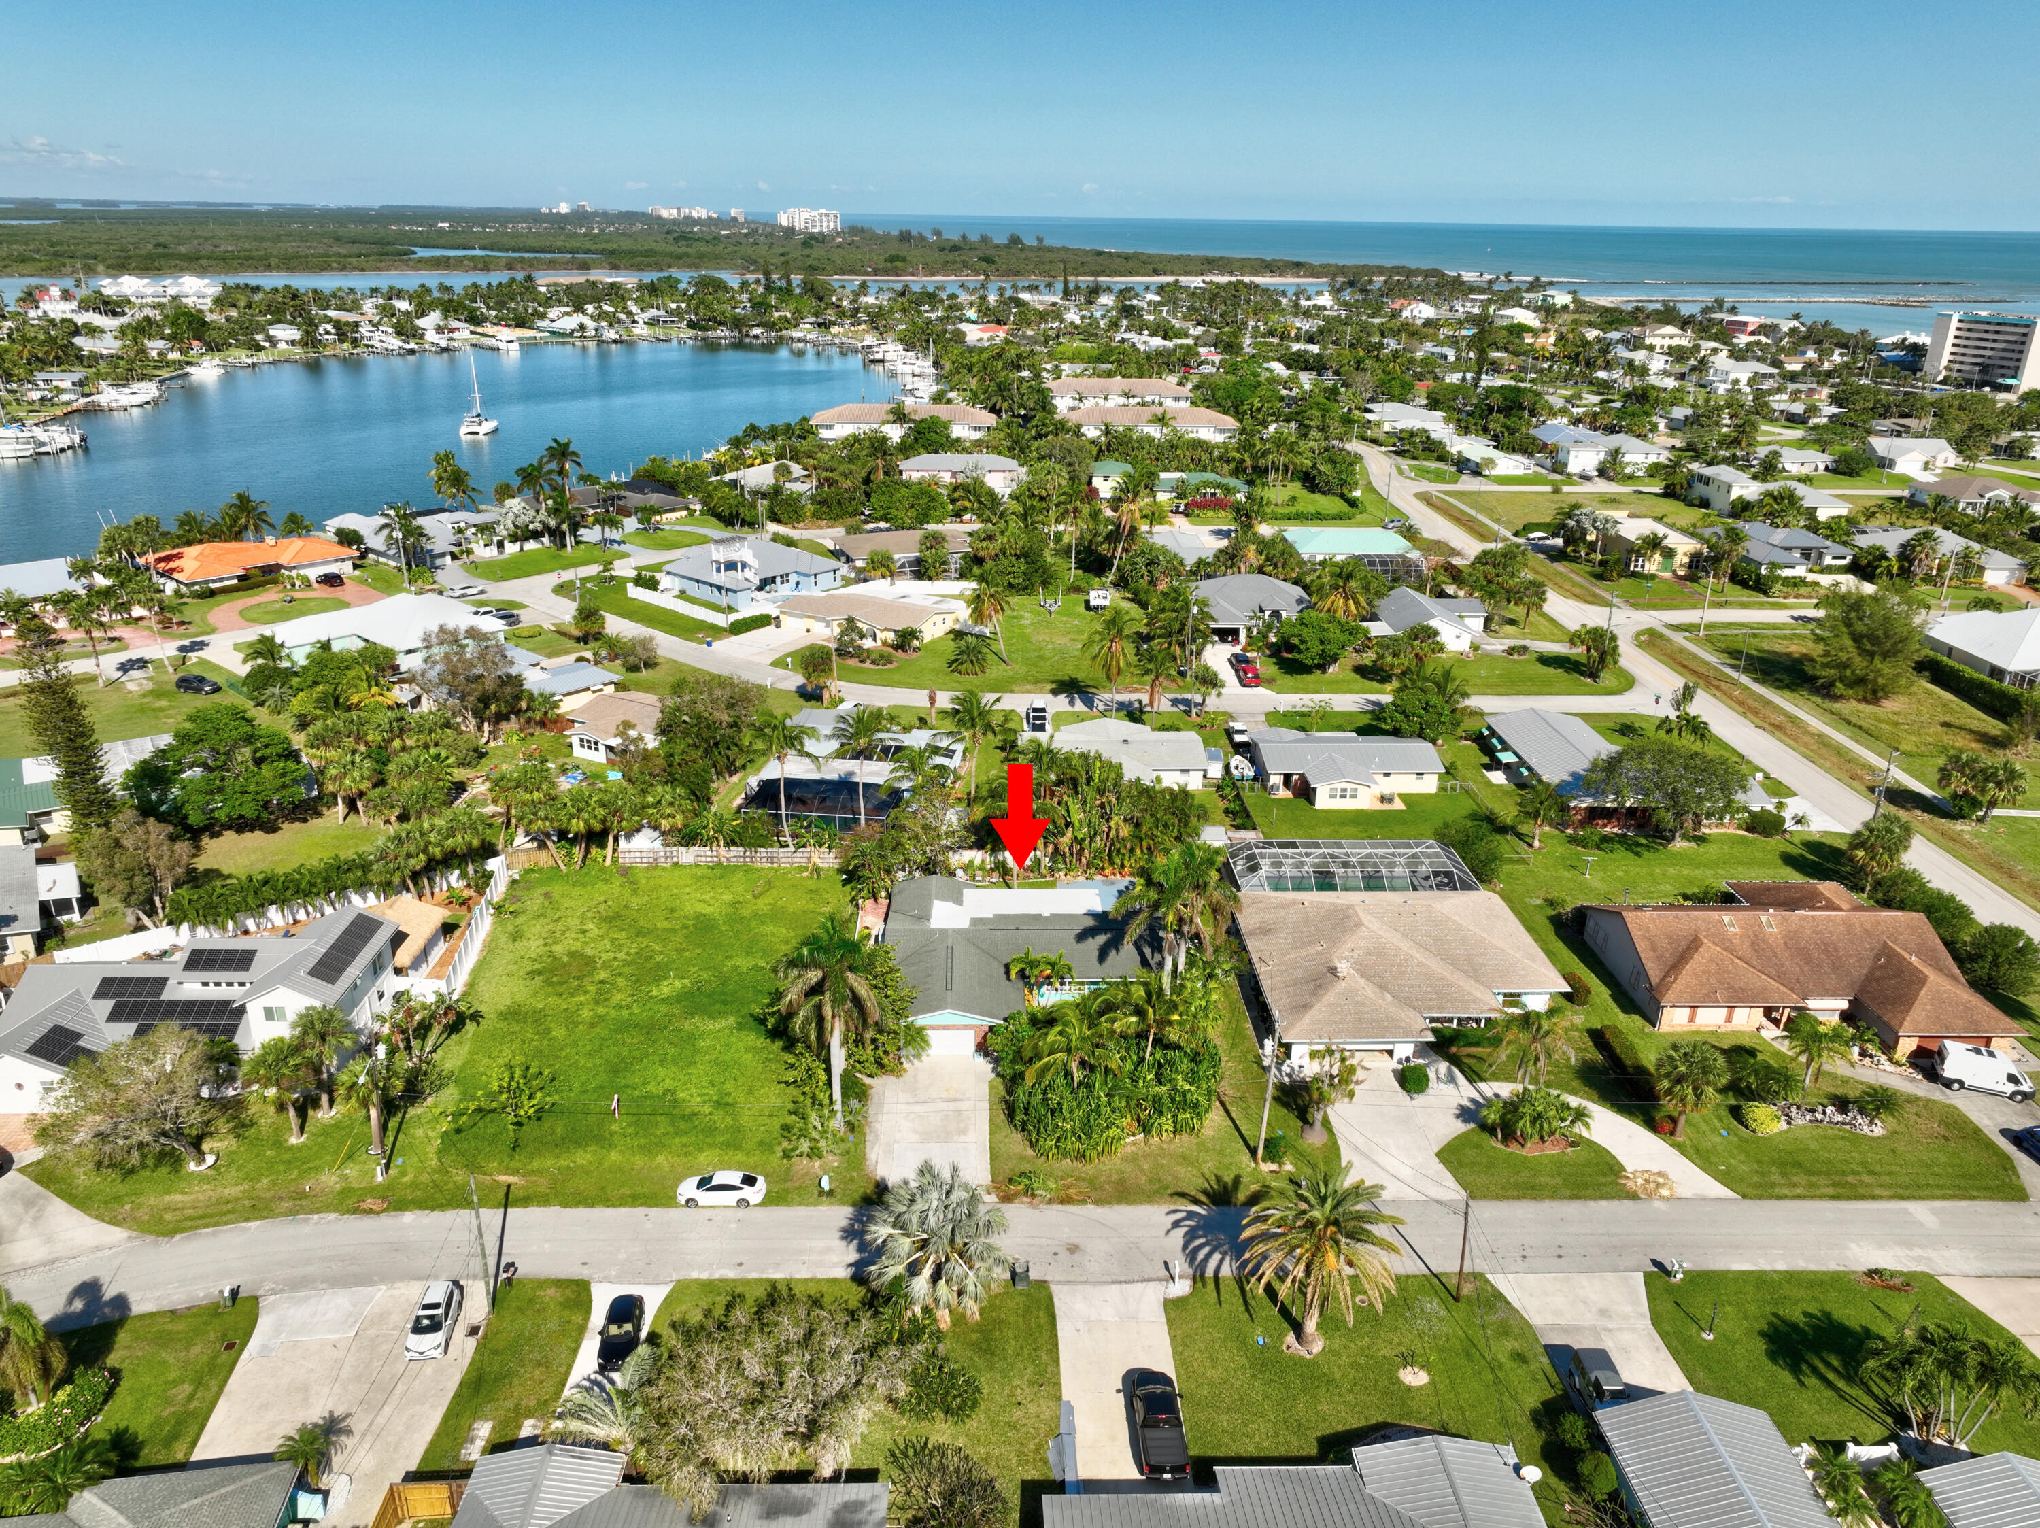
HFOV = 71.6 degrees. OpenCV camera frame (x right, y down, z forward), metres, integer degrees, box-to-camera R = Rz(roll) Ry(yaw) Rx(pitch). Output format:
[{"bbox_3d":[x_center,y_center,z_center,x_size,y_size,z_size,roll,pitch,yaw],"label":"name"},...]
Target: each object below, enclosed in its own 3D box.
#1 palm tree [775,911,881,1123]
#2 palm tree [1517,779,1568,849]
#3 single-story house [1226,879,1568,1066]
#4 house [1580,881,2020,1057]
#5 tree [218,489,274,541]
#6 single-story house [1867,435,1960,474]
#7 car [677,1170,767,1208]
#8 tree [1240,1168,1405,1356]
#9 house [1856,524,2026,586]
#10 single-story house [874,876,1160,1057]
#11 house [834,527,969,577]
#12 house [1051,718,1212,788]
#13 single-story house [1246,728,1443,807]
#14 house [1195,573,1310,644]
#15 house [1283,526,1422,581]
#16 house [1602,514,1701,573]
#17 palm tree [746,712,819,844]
[{"bbox_3d":[-11.071,15.504,83.136,6.200,14.200,6.200,0,21,-2],"label":"palm tree"},{"bbox_3d":[45.940,4.470,124.740,4.900,6.100,4.900,1,21,0],"label":"palm tree"},{"bbox_3d":[27.300,14.000,101.190,21.300,5.000,22.000,0,21,-1],"label":"single-story house"},{"bbox_3d":[54.965,13.330,103.197,22.900,5.500,22.500,1,21,-1],"label":"house"},{"bbox_3d":[-121.981,-38.202,222.646,7.300,9.300,7.300,0,21,-2],"label":"tree"},{"bbox_3d":[205.837,-71.769,326.440,19.500,5.600,19.500,-1,21,-4],"label":"single-story house"},{"bbox_3d":[-16.616,23.674,79.497,4.870,1.480,1.870,0,21,-2],"label":"car"},{"bbox_3d":[14.260,24.220,68.650,7.700,9.300,7.500,1,21,0],"label":"tree"},{"bbox_3d":[147.062,-35.152,231.269,20.500,5.100,26.000,-1,21,-5],"label":"house"},{"bbox_3d":[-0.300,13.780,101.690,20.200,4.300,20.600,0,21,-1],"label":"single-story house"},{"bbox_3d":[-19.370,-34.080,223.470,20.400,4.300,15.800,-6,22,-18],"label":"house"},{"bbox_3d":[10.758,-0.517,139.476,14.500,3.700,13.700,1,21,-1],"label":"house"},{"bbox_3d":[32.102,0.097,138.684,17.600,3.700,14.600,1,21,-1],"label":"single-story house"},{"bbox_3d":[32.571,-22.201,192.723,15.900,5.900,21.500,1,21,-1],"label":"house"},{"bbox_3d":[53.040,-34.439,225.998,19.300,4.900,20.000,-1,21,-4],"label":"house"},{"bbox_3d":[102.830,-36.190,232.540,12.200,4.900,20.000,0,21,-2],"label":"house"},{"bbox_3d":[-19.530,2.180,119.270,6.000,12.600,6.000,1,21,0],"label":"palm tree"}]

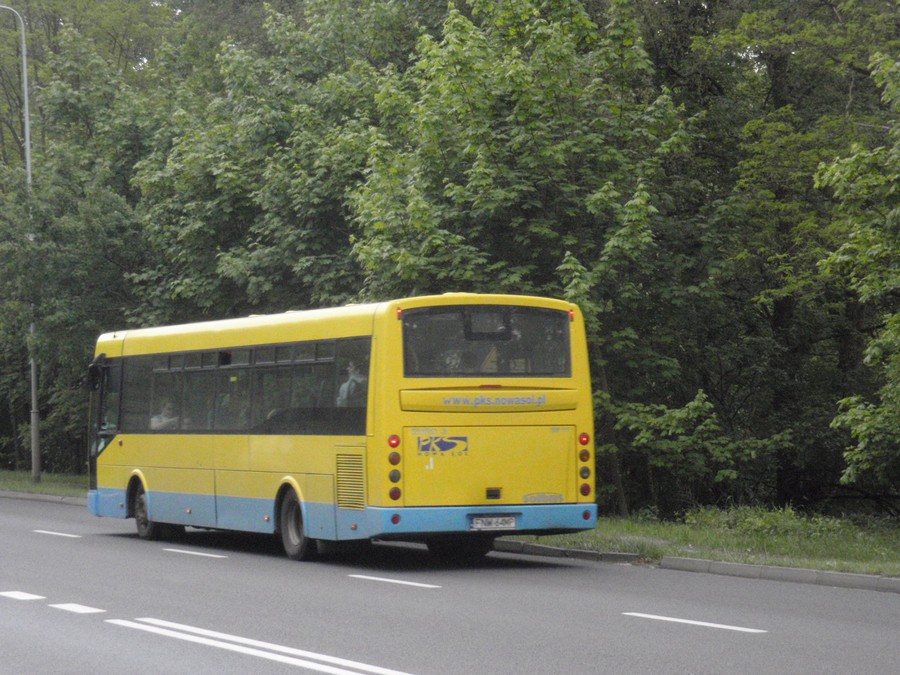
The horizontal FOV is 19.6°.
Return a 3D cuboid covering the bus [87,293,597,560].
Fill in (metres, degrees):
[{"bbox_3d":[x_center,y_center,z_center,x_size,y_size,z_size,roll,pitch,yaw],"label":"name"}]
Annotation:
[{"bbox_3d":[-1.692,1.095,31.394,2.520,2.843,10.272,0,-2,-25],"label":"bus"}]

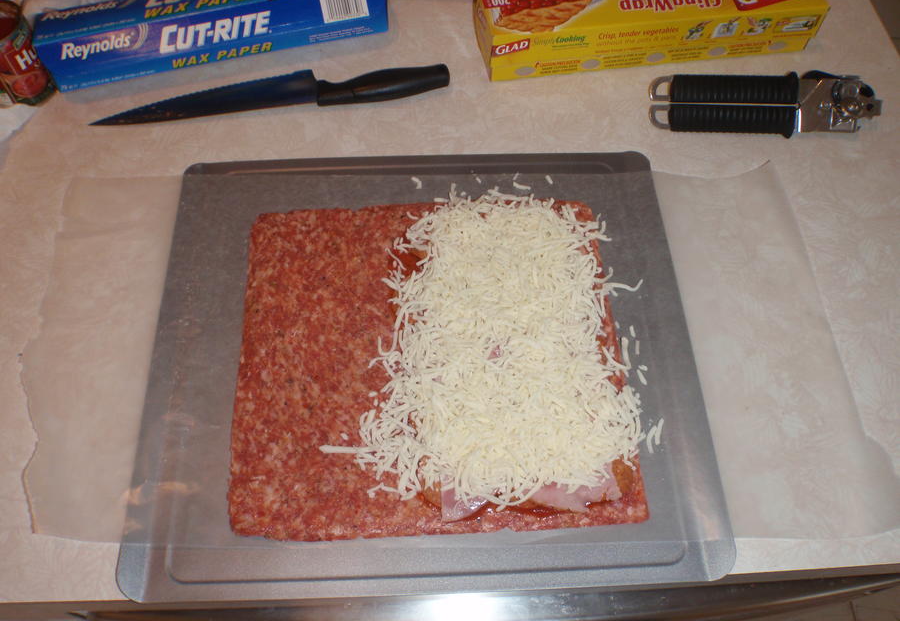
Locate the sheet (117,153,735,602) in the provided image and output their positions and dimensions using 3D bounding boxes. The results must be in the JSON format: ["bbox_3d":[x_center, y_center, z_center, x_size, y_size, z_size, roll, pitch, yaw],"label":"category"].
[{"bbox_3d":[-0.020,0.021,0.551,0.400,0.014,0.361,-2,61,-1],"label":"sheet"}]

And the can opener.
[{"bbox_3d":[0.283,-0.193,0.658,0.201,0.040,0.070,4,61,2],"label":"can opener"}]

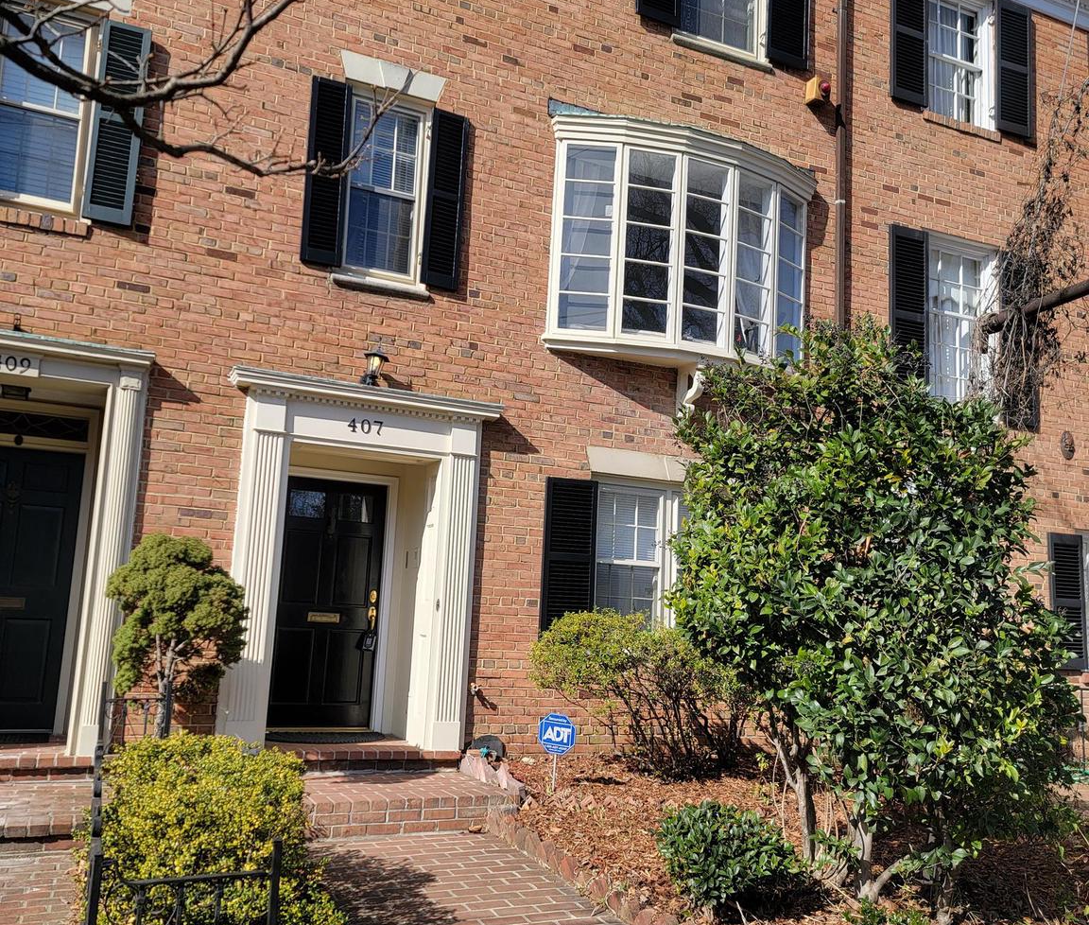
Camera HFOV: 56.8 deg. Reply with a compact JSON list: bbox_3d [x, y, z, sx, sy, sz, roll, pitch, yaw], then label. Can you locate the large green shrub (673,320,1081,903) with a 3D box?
[{"bbox_3d":[1.726,0.699,5.439,1.978,3.071,1.978,7,-9,-23],"label":"large green shrub"}]

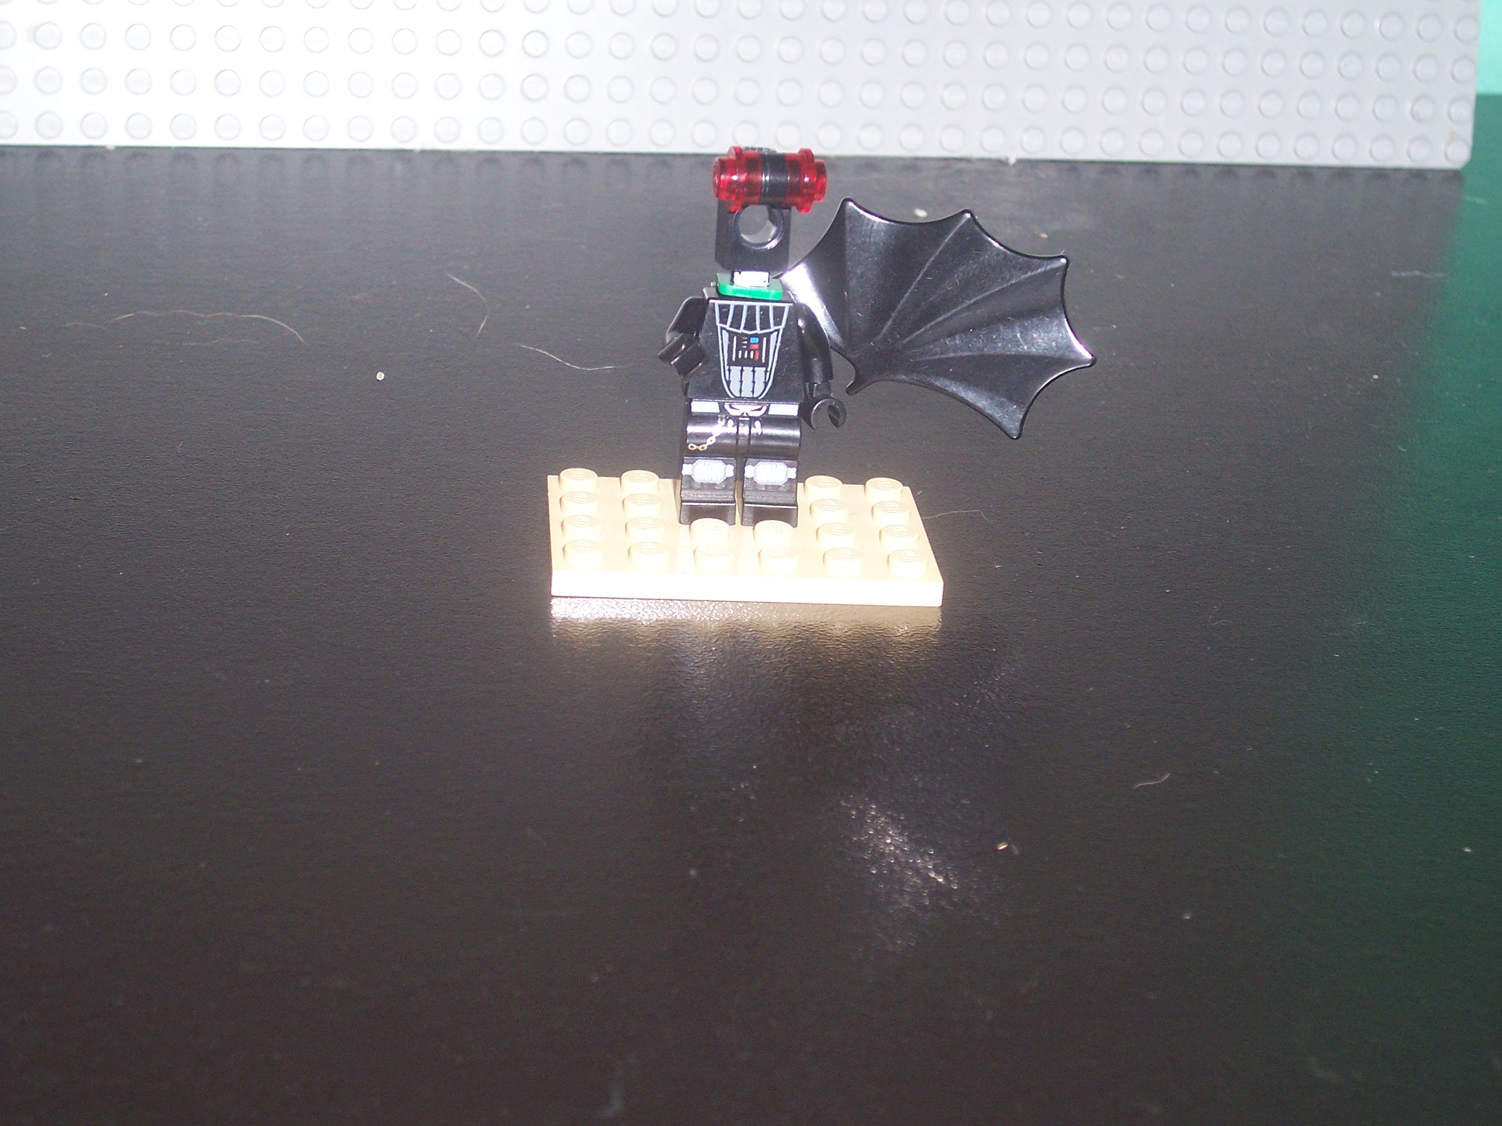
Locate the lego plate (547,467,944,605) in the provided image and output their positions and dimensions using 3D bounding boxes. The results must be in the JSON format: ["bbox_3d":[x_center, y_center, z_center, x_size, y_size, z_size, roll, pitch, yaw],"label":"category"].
[{"bbox_3d":[-0.002,-0.004,0.363,0.048,0.005,0.032,2,23,-6],"label":"lego plate"}]

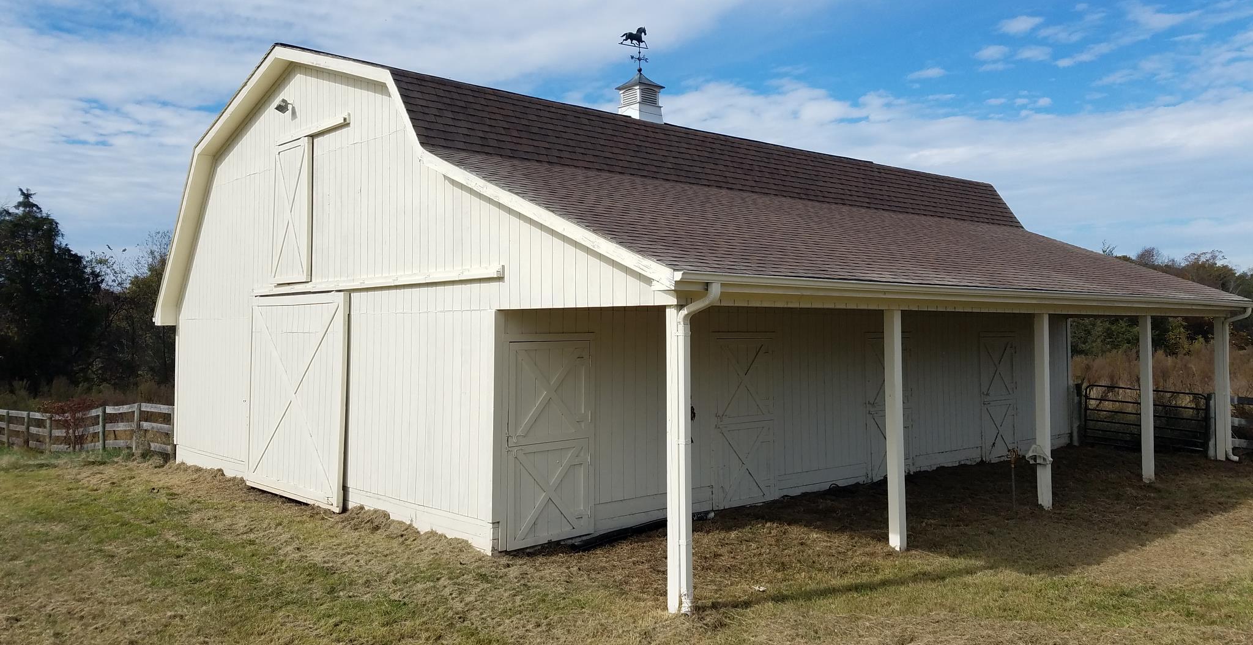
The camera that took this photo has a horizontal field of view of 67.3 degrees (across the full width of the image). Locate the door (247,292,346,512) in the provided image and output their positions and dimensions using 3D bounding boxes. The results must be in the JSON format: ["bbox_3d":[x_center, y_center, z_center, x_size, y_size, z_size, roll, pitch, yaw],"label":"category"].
[{"bbox_3d":[-5.110,1.134,14.509,0.130,3.092,3.453,1,-1,-42],"label":"door"}]

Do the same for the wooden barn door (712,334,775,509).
[{"bbox_3d":[1.681,1.362,13.366,1.253,2.402,0.070,1,-1,-42],"label":"wooden barn door"}]

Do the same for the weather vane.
[{"bbox_3d":[0.158,-5.762,19.837,0.718,1.028,0.400,0,-1,-30],"label":"weather vane"}]

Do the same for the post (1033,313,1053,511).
[{"bbox_3d":[5.927,1.248,13.360,0.142,2.729,0.142,1,-1,-42],"label":"post"}]

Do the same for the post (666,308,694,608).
[{"bbox_3d":[0.474,1.218,8.512,0.150,2.759,0.150,1,-1,-42],"label":"post"}]

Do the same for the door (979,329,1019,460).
[{"bbox_3d":[7.270,1.415,18.334,1.393,2.429,0.070,1,-1,-42],"label":"door"}]

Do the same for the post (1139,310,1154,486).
[{"bbox_3d":[8.813,1.268,15.926,0.143,2.780,0.143,1,-1,-42],"label":"post"}]

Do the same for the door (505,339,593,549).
[{"bbox_3d":[-0.887,1.380,11.082,1.211,2.373,0.070,1,-1,-42],"label":"door"}]

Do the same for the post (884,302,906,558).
[{"bbox_3d":[3.103,1.230,10.850,0.142,2.738,0.142,1,-1,-42],"label":"post"}]

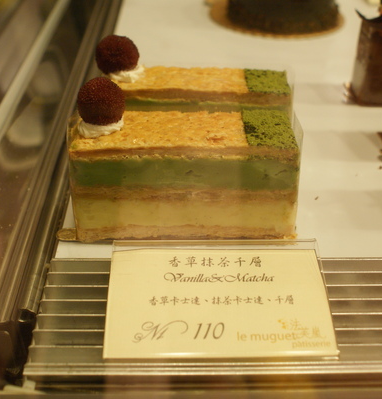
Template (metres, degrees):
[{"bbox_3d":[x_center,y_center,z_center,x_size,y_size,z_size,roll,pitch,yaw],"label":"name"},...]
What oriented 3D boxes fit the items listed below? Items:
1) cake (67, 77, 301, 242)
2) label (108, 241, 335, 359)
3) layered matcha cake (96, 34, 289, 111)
[{"bbox_3d":[-0.003,-0.021,0.290,0.105,0.077,0.036,0,37,0],"label":"cake"},{"bbox_3d":[0.011,0.042,0.258,0.094,0.004,0.061,-1,43,0],"label":"label"},{"bbox_3d":[0.003,-0.053,0.333,0.105,0.077,0.036,0,37,0],"label":"layered matcha cake"}]

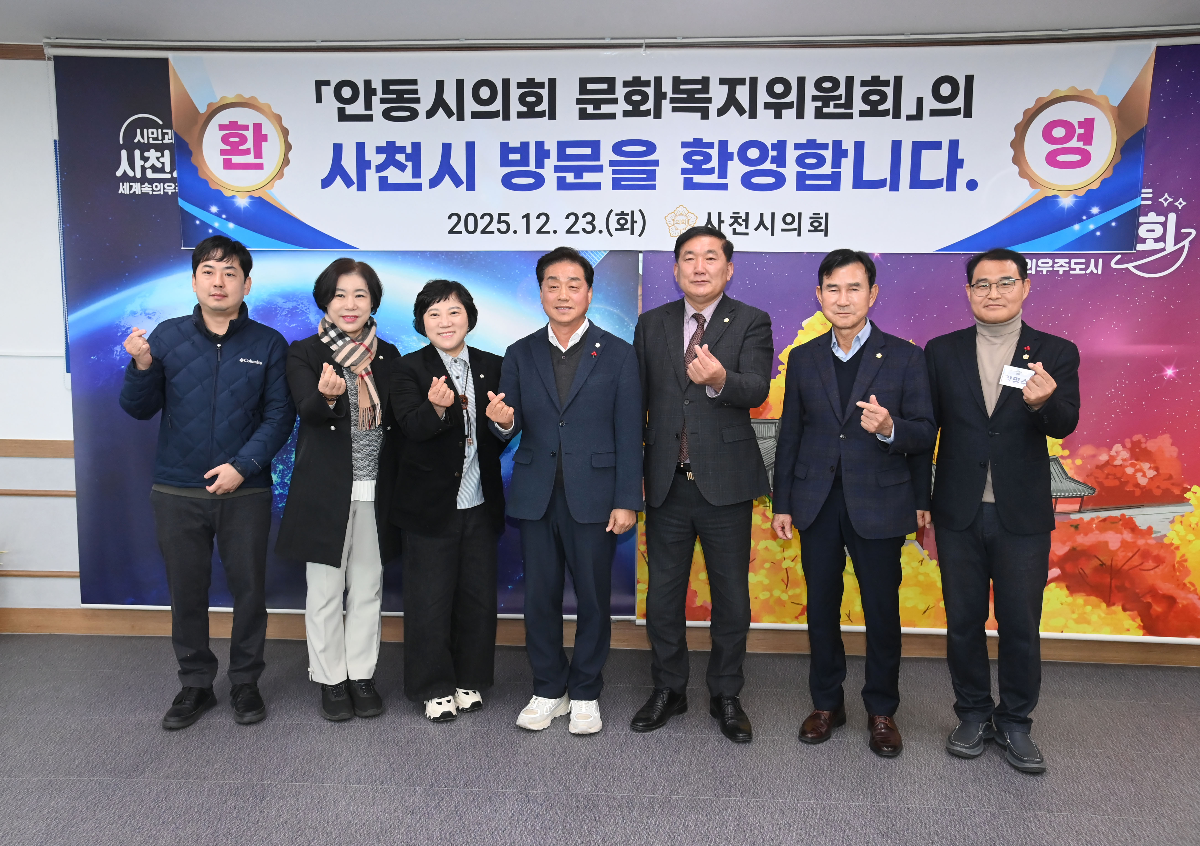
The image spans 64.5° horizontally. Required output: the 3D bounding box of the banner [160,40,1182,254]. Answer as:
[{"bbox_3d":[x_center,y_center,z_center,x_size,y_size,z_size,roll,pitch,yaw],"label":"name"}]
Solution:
[{"bbox_3d":[0.181,-1.135,3.979,4.000,0.805,0.020,1,5,3],"label":"banner"}]

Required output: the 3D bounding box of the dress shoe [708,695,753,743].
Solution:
[{"bbox_3d":[0.465,1.027,3.397,0.105,0.110,0.290,-1,6,-12],"label":"dress shoe"}]

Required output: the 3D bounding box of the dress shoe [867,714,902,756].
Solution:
[{"bbox_3d":[0.982,1.044,3.314,0.105,0.105,0.280,1,5,6],"label":"dress shoe"}]

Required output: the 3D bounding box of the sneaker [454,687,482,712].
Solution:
[{"bbox_3d":[-0.521,0.995,3.619,0.100,0.115,0.255,-2,6,-25],"label":"sneaker"}]

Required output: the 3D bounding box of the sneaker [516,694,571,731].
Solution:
[{"bbox_3d":[-0.203,1.014,3.472,0.110,0.115,0.285,5,7,40],"label":"sneaker"}]

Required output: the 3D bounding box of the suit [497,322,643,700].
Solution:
[{"bbox_3d":[-0.108,0.325,3.406,0.530,1.370,0.360,1,5,3],"label":"suit"}]

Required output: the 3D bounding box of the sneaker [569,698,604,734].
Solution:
[{"bbox_3d":[-0.047,1.012,3.460,0.116,0.120,0.295,1,6,2],"label":"sneaker"}]

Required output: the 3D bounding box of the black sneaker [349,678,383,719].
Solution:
[{"bbox_3d":[-0.878,1.006,3.577,0.100,0.100,0.250,-2,6,-25],"label":"black sneaker"}]

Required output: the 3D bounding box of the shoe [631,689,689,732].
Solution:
[{"bbox_3d":[0.216,1.019,3.456,0.285,0.115,0.105,-5,8,-45],"label":"shoe"}]

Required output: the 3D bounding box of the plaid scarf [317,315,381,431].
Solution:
[{"bbox_3d":[-0.909,-0.180,3.459,0.220,0.420,0.200,-1,6,-15],"label":"plaid scarf"}]

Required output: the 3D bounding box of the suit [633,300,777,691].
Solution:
[{"bbox_3d":[0.365,0.265,3.422,0.530,1.430,0.330,1,6,8],"label":"suit"}]

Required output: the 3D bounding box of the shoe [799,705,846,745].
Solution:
[{"bbox_3d":[0.789,1.031,3.382,0.108,0.110,0.285,4,7,33],"label":"shoe"}]

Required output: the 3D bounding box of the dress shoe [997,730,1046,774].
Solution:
[{"bbox_3d":[1.399,1.052,3.196,0.112,0.115,0.285,0,6,-3],"label":"dress shoe"}]

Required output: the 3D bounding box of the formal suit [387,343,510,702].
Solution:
[{"bbox_3d":[-0.556,0.376,3.501,0.450,1.330,0.360,-1,6,-14],"label":"formal suit"}]

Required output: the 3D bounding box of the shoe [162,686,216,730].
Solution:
[{"bbox_3d":[-1.481,1.002,3.464,0.112,0.115,0.285,1,6,10],"label":"shoe"}]

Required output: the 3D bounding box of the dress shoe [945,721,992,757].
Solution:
[{"bbox_3d":[1.281,1.042,3.287,0.112,0.115,0.285,4,7,33],"label":"dress shoe"}]

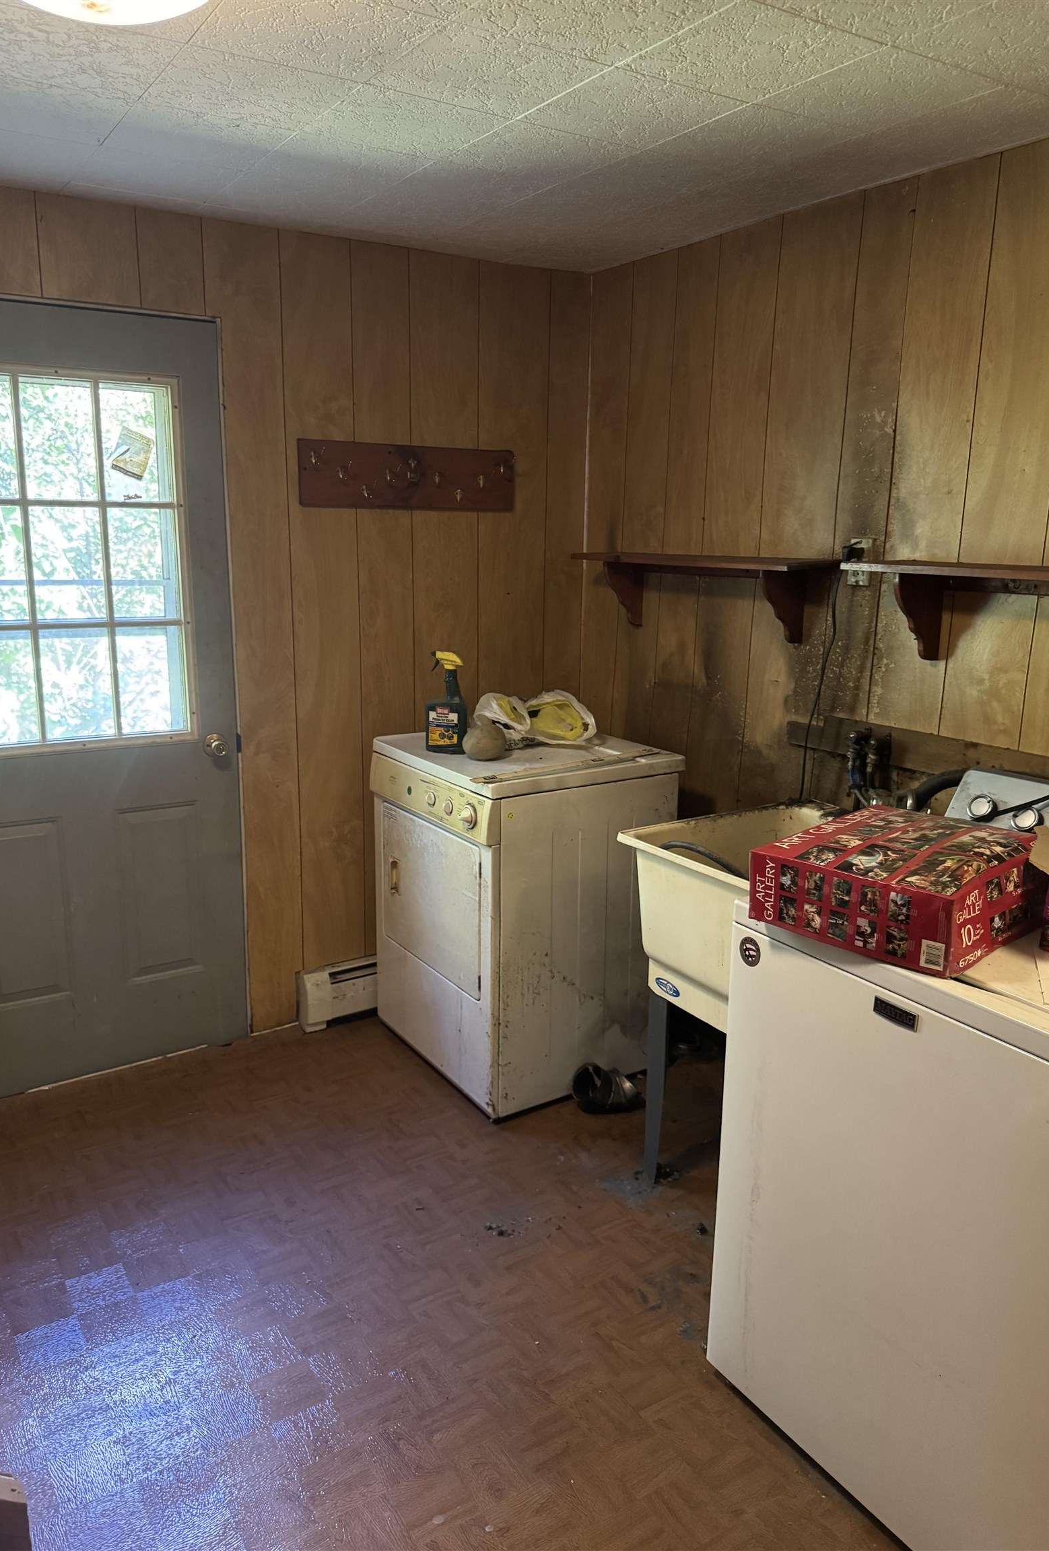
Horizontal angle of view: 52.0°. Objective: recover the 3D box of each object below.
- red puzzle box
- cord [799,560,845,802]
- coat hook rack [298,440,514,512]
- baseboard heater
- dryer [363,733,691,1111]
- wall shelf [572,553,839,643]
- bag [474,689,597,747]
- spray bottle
[{"bbox_3d":[0.625,0.170,1.762,0.326,0.113,0.415,13,18,42],"label":"red puzzle box"},{"bbox_3d":[0.751,-0.227,2.736,0.060,0.620,0.090,-8,16,-32],"label":"cord"},{"bbox_3d":[-0.323,-0.872,3.164,0.700,0.185,0.055,-8,16,-32],"label":"coat hook rack"},{"bbox_3d":[-0.308,0.645,3.545,0.900,0.188,0.068,-8,16,-32],"label":"baseboard heater"},{"bbox_3d":[-0.012,0.364,3.165,0.630,0.915,0.695,-8,16,-32],"label":"dryer"},{"bbox_3d":[0.462,-0.507,3.042,0.175,0.220,0.905,-8,16,-32],"label":"wall shelf"},{"bbox_3d":[0.026,-0.179,3.163,0.350,0.140,0.190,-8,16,-32],"label":"bag"},{"bbox_3d":[-0.214,-0.205,2.958,0.110,0.278,0.062,5,14,16],"label":"spray bottle"}]

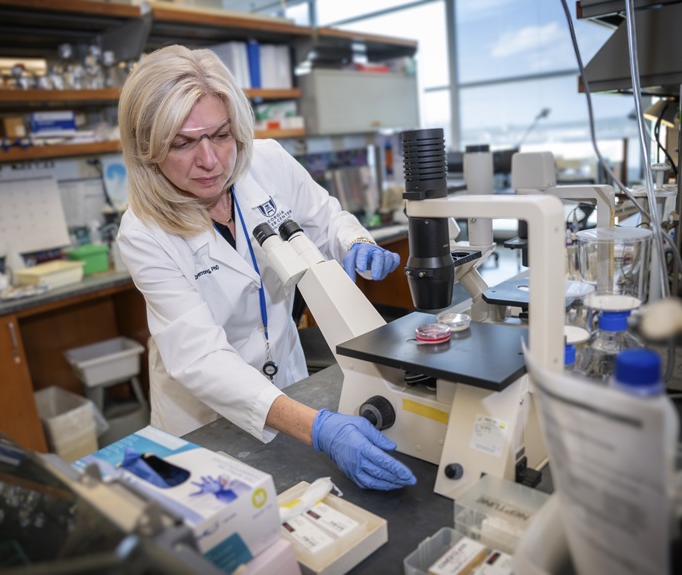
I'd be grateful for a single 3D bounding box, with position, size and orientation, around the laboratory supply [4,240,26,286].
[{"bbox_3d":[-1.529,-0.113,2.700,0.100,0.215,0.100,8,20,42],"label":"laboratory supply"}]

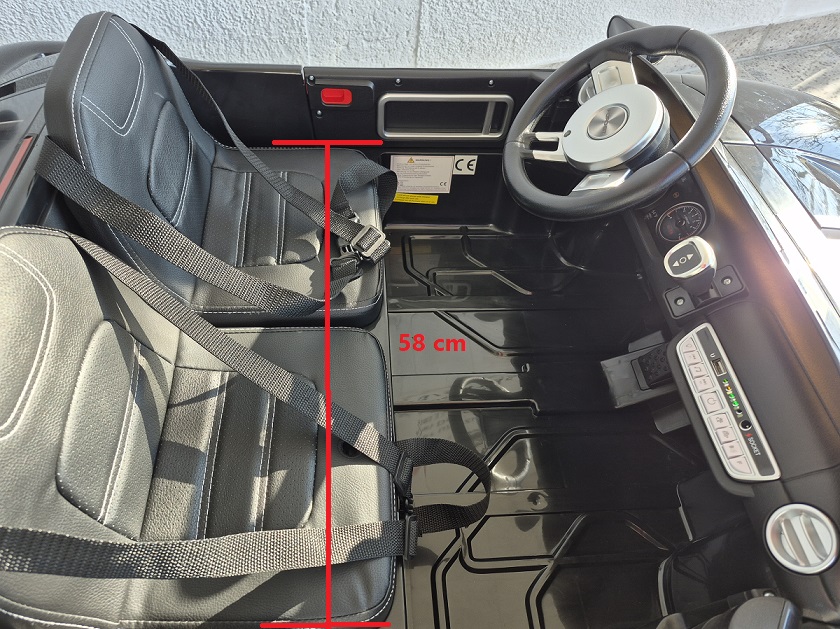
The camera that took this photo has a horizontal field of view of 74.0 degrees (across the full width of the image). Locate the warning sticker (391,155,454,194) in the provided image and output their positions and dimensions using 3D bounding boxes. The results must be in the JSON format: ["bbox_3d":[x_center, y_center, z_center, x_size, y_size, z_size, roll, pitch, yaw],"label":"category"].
[{"bbox_3d":[0.002,-0.208,0.833,0.092,0.069,0.002,-1,52,-5],"label":"warning sticker"}]

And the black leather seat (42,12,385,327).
[{"bbox_3d":[-0.190,-0.165,0.605,0.292,0.285,0.282,-1,55,-6],"label":"black leather seat"}]

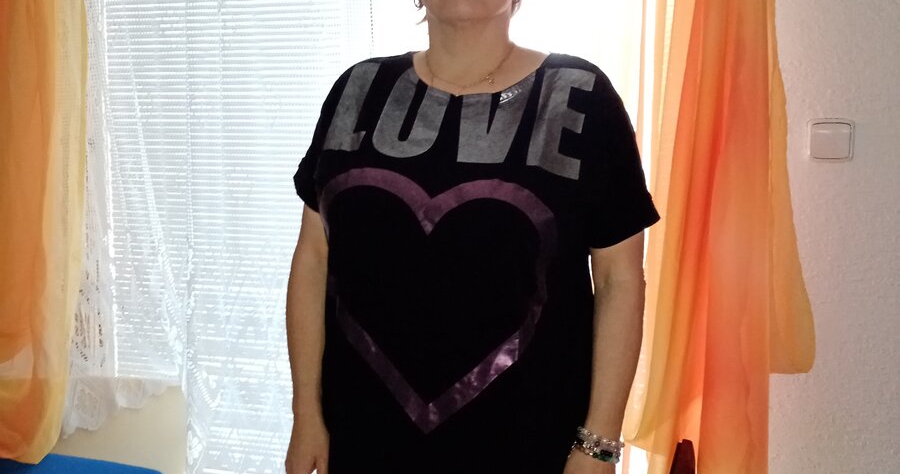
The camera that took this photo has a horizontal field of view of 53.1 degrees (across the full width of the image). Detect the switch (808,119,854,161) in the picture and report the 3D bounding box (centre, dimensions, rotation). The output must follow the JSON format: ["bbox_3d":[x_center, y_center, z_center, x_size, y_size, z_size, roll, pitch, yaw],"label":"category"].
[{"bbox_3d":[0.725,-0.183,1.712,0.082,0.082,0.015,2,6,16],"label":"switch"}]

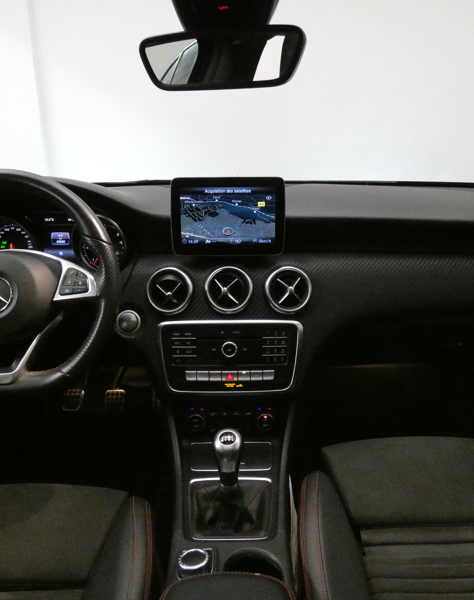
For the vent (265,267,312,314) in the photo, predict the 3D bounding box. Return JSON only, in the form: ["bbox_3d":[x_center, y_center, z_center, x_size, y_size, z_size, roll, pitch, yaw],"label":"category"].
[{"bbox_3d":[0.097,-0.018,0.868,0.086,0.086,0.035,0,-2,0],"label":"vent"}]

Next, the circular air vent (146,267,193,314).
[{"bbox_3d":[-0.126,-0.018,0.868,0.086,0.086,0.035,0,-2,0],"label":"circular air vent"}]

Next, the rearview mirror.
[{"bbox_3d":[-0.020,-0.337,0.653,0.243,0.073,0.038,5,22,17],"label":"rearview mirror"}]

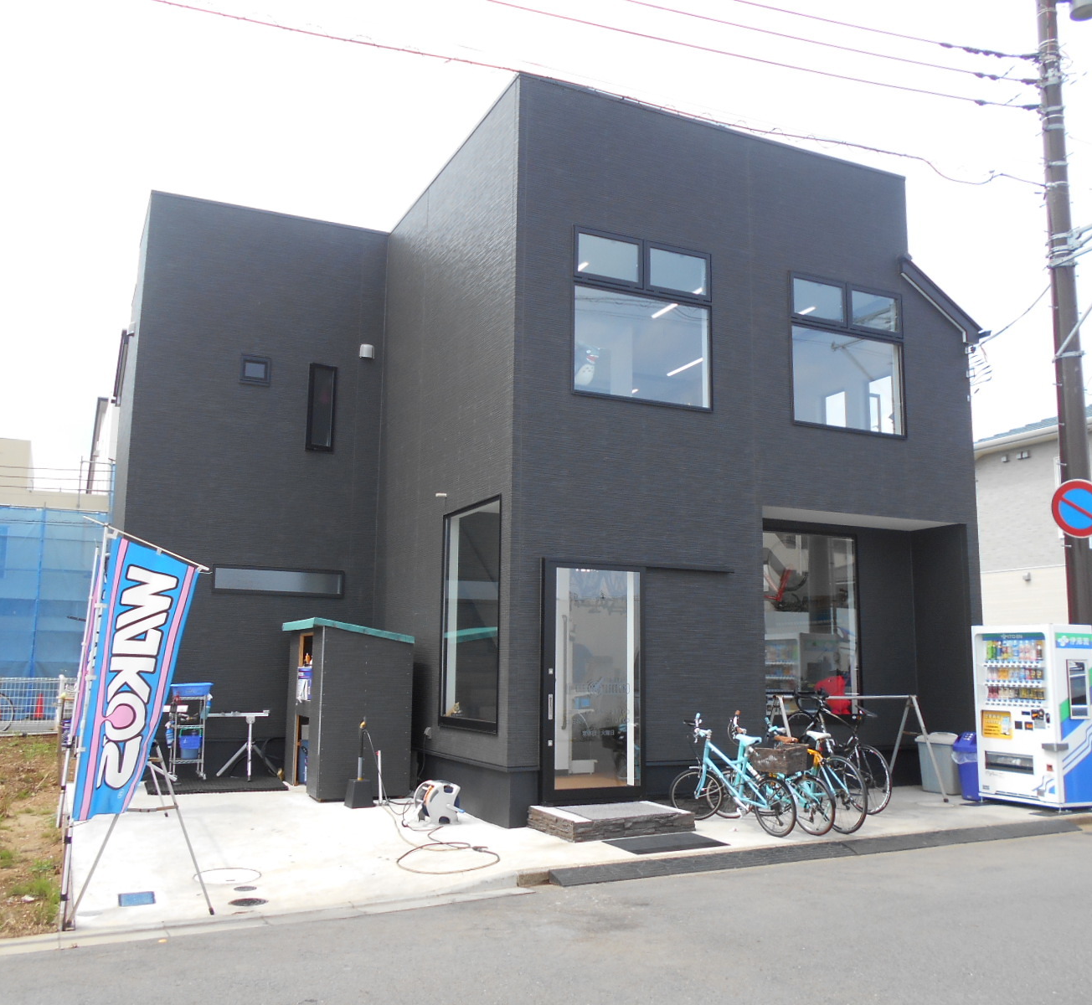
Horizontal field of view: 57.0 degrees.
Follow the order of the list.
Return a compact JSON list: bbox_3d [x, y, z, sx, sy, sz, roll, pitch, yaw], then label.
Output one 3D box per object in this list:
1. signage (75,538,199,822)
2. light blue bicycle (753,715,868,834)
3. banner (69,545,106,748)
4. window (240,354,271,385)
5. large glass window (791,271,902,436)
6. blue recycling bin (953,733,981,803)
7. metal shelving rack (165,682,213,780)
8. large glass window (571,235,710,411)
[{"bbox_3d":[-2.693,1.153,6.580,0.620,1.820,0.150,6,-10,-35],"label":"signage"},{"bbox_3d":[2.404,2.535,9.450,0.540,0.970,1.620,6,-10,-32],"label":"light blue bicycle"},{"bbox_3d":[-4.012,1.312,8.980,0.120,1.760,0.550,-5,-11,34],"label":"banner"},{"bbox_3d":[-3.777,-1.707,13.089,0.368,0.397,0.120,5,-9,-25],"label":"window"},{"bbox_3d":[3.415,-1.642,11.385,1.636,1.725,0.120,5,-9,-25],"label":"large glass window"},{"bbox_3d":[4.693,2.843,10.904,0.370,0.720,0.350,5,-9,-25],"label":"blue recycling bin"},{"bbox_3d":[-4.223,2.721,11.934,0.440,1.095,0.380,5,-9,-25],"label":"metal shelving rack"},{"bbox_3d":[0.998,-1.839,10.257,1.628,1.725,0.120,5,-9,-25],"label":"large glass window"}]

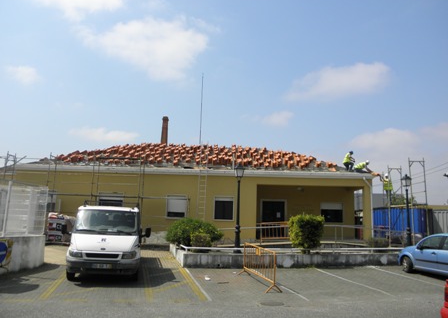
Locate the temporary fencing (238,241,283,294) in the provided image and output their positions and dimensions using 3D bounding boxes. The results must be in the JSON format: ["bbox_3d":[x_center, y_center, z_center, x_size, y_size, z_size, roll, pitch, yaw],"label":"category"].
[{"bbox_3d":[0.999,3.082,10.604,0.480,1.030,2.550,4,-8,-14],"label":"temporary fencing"}]

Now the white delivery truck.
[{"bbox_3d":[-3.621,2.637,12.236,2.150,2.130,5.600,3,-8,-11],"label":"white delivery truck"}]

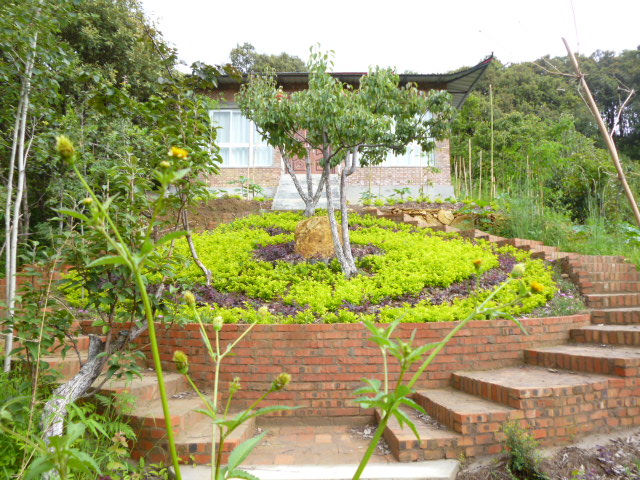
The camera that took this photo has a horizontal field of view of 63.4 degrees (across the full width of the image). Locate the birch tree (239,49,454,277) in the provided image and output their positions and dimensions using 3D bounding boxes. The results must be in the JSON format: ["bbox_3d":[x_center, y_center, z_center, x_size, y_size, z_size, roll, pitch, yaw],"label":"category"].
[{"bbox_3d":[0.324,-0.973,6.298,2.500,2.830,2.200,0,-5,0],"label":"birch tree"}]

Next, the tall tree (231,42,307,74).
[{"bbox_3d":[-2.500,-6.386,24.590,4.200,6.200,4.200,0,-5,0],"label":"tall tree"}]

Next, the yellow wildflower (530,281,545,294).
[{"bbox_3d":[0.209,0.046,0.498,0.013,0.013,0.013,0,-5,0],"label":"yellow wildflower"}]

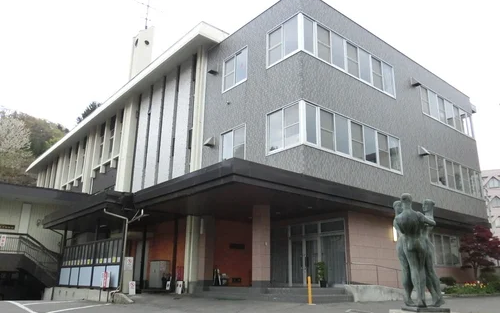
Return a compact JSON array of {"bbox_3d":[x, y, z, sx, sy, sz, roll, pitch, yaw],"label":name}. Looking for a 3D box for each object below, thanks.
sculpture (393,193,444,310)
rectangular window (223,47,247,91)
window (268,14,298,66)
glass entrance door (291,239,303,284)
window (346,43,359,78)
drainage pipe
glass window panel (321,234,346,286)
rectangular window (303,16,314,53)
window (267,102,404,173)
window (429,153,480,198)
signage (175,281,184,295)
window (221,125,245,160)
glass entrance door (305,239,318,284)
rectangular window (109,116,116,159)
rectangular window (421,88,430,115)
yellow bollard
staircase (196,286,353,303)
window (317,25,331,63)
[{"bbox_3d":[2.534,1.421,6.300,0.600,1.680,0.520,1,-17,0],"label":"sculpture"},{"bbox_3d":[-0.675,-3.942,19.076,0.120,1.720,1.800,14,-22,-37],"label":"rectangular window"},{"bbox_3d":[1.208,-4.290,15.852,0.100,1.584,1.650,15,-22,-37],"label":"window"},{"bbox_3d":[2.006,4.467,17.719,0.070,1.934,0.720,15,-22,-37],"label":"glass entrance door"},{"bbox_3d":[4.163,-3.898,16.968,0.845,1.452,0.090,15,-22,-37],"label":"window"},{"bbox_3d":[-4.930,3.733,16.185,1.287,3.267,0.420,15,-22,-37],"label":"drainage pipe"},{"bbox_3d":[3.554,4.414,17.964,0.080,2.150,1.320,14,-21,-38],"label":"glass window panel"},{"bbox_3d":[2.319,-4.670,16.244,0.740,1.660,0.100,14,-22,-37],"label":"rectangular window"},{"bbox_3d":[3.538,-0.397,16.602,6.072,1.617,1.835,15,-22,-37],"label":"window"},{"bbox_3d":[11.106,1.143,22.305,6.250,1.660,0.120,14,-22,-37],"label":"window"},{"bbox_3d":[-2.728,5.121,16.300,0.290,0.520,0.250,-9,-20,30],"label":"signage"},{"bbox_3d":[-0.692,-0.335,16.976,0.100,1.551,1.683,15,-22,-37],"label":"window"},{"bbox_3d":[2.606,4.461,17.640,0.080,1.980,0.800,14,-22,-37],"label":"glass entrance door"},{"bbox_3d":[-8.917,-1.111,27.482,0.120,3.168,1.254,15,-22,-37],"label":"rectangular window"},{"bbox_3d":[8.581,-2.663,20.423,0.805,1.419,0.090,15,-22,-37],"label":"rectangular window"},{"bbox_3d":[1.689,3.769,11.771,0.100,0.770,0.100,15,-22,-37],"label":"yellow bollard"},{"bbox_3d":[0.541,5.029,15.342,2.310,0.436,6.270,15,-22,-37],"label":"staircase"},{"bbox_3d":[2.979,-4.510,16.774,0.870,1.650,0.100,14,-22,-37],"label":"window"}]

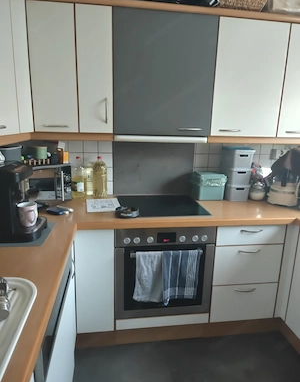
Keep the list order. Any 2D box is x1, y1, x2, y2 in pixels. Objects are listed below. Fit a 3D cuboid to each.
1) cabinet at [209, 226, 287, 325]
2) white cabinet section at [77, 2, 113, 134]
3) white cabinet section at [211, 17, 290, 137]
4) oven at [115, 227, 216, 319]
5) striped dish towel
[{"bbox_3d":[0.578,0.473,1.945,0.450,0.657,0.565,0,13,-8],"label":"cabinet"},{"bbox_3d":[-0.327,-0.697,1.646,0.194,0.663,0.345,0,12,-8],"label":"white cabinet section"},{"bbox_3d":[0.586,-0.702,1.774,0.443,0.663,0.345,0,12,-8],"label":"white cabinet section"},{"bbox_3d":[0.060,0.447,1.839,0.594,0.585,0.565,0,13,-8],"label":"oven"},{"bbox_3d":[0.186,0.515,1.572,0.229,0.358,0.045,0,13,-8],"label":"striped dish towel"}]

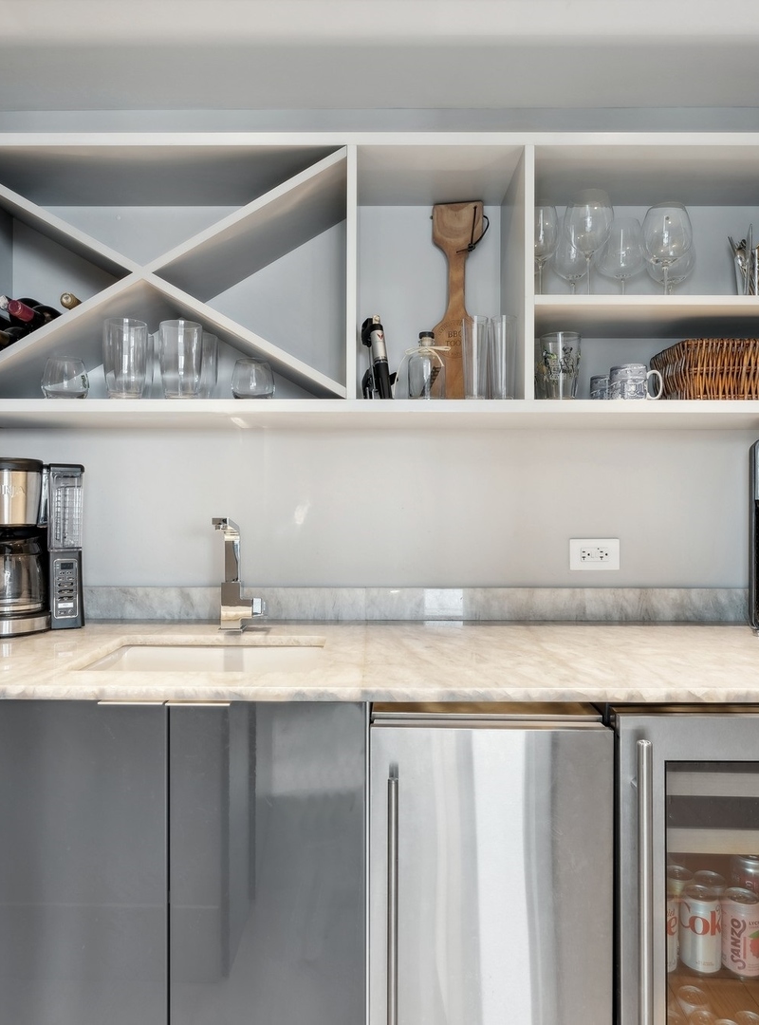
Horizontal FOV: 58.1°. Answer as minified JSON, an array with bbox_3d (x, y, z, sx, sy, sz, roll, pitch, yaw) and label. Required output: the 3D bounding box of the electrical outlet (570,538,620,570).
[{"bbox_3d":[0.510,0.100,1.615,0.116,0.071,0.008,0,0,0],"label":"electrical outlet"}]

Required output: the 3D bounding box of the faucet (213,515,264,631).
[{"bbox_3d":[-0.293,0.132,1.422,0.098,0.242,0.180,0,0,0],"label":"faucet"}]

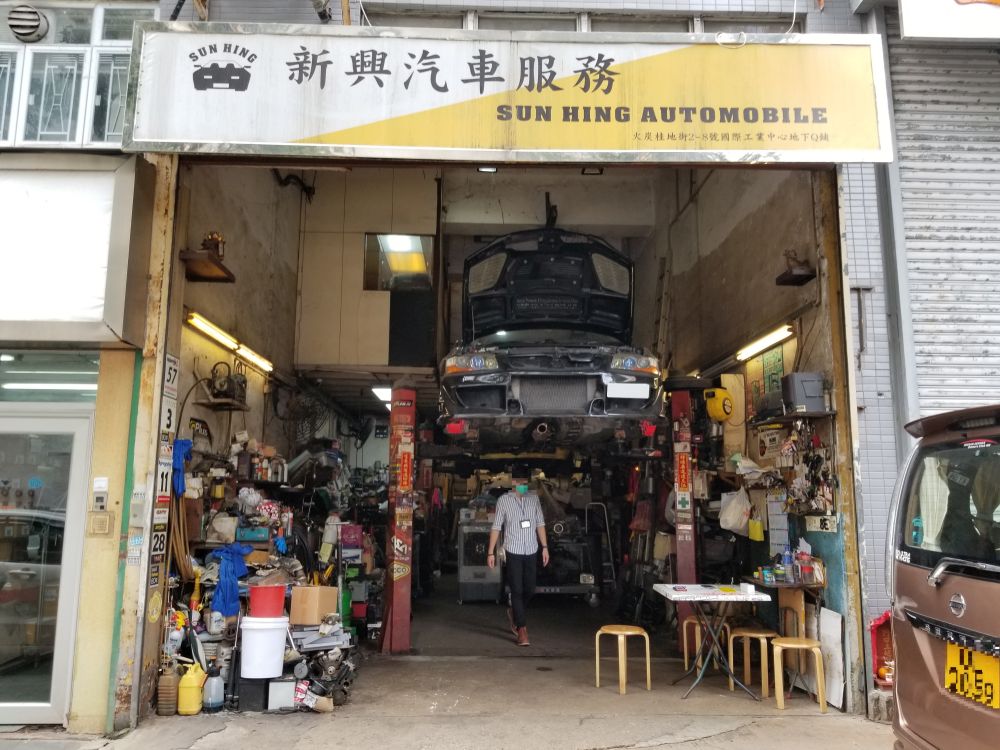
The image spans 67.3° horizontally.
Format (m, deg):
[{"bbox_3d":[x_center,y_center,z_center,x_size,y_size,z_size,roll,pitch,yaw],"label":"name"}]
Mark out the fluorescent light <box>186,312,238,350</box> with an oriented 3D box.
[{"bbox_3d":[-2.355,-0.343,6.206,0.080,0.100,1.180,1,-8,-1],"label":"fluorescent light"}]

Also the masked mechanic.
[{"bbox_3d":[0.172,1.742,7.454,0.570,1.730,0.480,1,-8,-6],"label":"masked mechanic"}]

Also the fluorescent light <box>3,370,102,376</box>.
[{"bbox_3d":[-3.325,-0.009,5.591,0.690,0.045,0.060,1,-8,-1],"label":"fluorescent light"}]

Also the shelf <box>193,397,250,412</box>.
[{"bbox_3d":[-2.272,0.254,6.201,0.320,0.050,0.520,1,-8,-1],"label":"shelf"}]

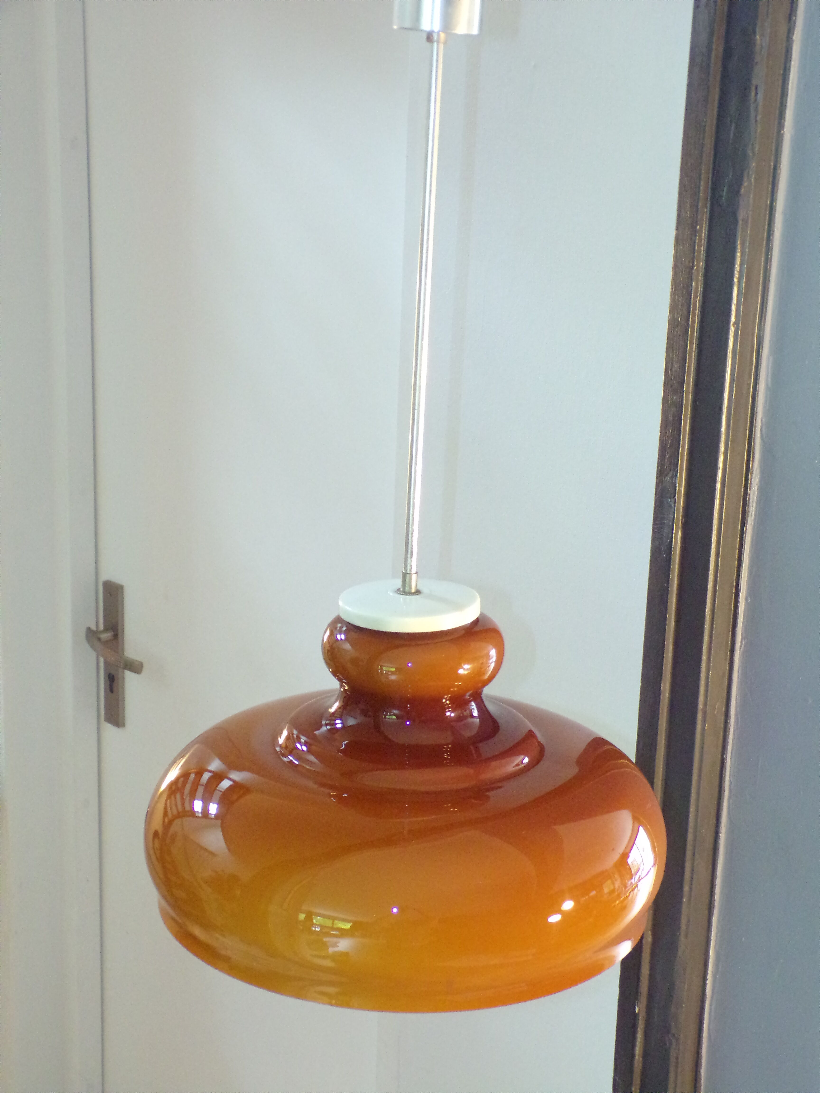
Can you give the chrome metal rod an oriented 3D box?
[{"bbox_3d":[0.009,-0.155,1.083,0.011,0.391,0.011,3,14,0],"label":"chrome metal rod"}]

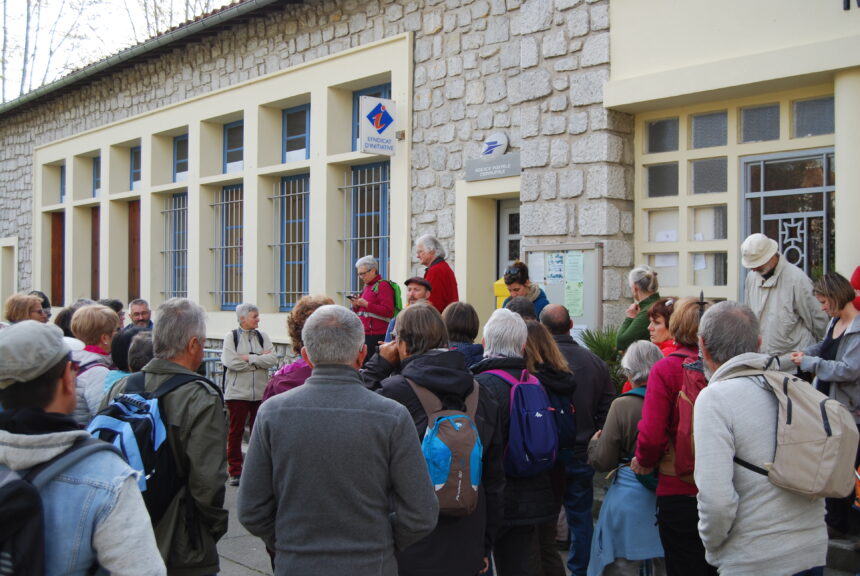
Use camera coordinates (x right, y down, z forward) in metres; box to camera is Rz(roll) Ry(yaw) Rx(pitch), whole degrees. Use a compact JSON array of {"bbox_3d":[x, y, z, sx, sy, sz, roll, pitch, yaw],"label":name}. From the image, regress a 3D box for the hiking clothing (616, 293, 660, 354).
[{"bbox_3d":[1.552,0.363,7.900,0.420,0.620,0.480,0,-1,37],"label":"hiking clothing"}]

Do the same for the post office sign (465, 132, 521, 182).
[{"bbox_3d":[0.714,-1.484,12.100,0.080,0.539,0.907,1,-1,-40],"label":"post office sign"}]

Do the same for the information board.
[{"bbox_3d":[1.202,0.120,9.740,0.080,1.020,0.947,1,-1,-40],"label":"information board"}]

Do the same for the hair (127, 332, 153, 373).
[{"bbox_3d":[-1.220,0.282,4.700,0.180,0.210,0.210,0,-1,37],"label":"hair"}]

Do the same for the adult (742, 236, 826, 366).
[{"bbox_3d":[2.444,0.452,7.487,0.420,1.670,0.550,1,-1,-44],"label":"adult"}]

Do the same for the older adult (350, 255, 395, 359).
[{"bbox_3d":[-0.499,0.506,9.588,0.420,1.600,0.450,1,-1,-38],"label":"older adult"}]

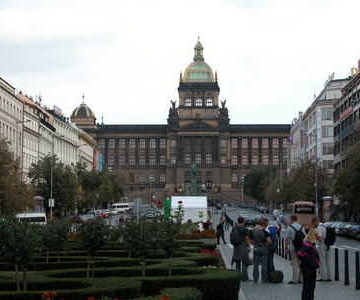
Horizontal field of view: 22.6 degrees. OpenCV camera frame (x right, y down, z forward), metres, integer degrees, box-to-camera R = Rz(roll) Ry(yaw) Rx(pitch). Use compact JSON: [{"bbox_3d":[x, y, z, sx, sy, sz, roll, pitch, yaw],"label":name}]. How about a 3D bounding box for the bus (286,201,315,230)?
[{"bbox_3d":[14.170,7.800,106.500,2.500,3.300,10.200,0,-5,1],"label":"bus"}]

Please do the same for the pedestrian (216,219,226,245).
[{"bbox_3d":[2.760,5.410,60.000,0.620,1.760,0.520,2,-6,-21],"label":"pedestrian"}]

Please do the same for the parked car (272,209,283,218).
[{"bbox_3d":[16.350,10.700,149.000,1.750,1.520,4.300,0,-5,1],"label":"parked car"}]

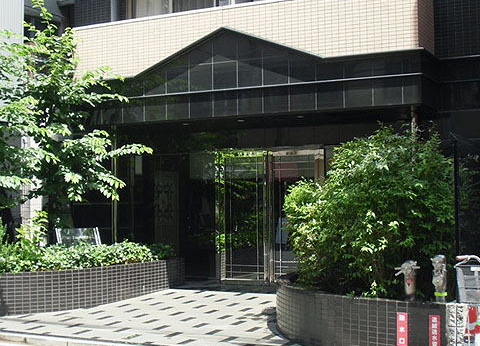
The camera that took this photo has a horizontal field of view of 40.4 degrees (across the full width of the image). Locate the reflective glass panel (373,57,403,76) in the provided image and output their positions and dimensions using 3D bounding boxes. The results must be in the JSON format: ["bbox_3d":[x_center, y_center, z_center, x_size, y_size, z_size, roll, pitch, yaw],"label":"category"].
[{"bbox_3d":[1.982,-1.448,8.750,0.392,0.268,0.050,-2,-3,23],"label":"reflective glass panel"}]

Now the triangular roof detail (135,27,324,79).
[{"bbox_3d":[-0.216,-1.866,9.822,3.081,0.621,0.220,-2,-2,23],"label":"triangular roof detail"}]

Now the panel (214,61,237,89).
[{"bbox_3d":[-0.220,-1.457,9.752,0.390,0.396,0.040,-2,-2,23],"label":"panel"}]

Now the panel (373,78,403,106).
[{"bbox_3d":[1.998,-1.104,8.807,0.390,0.388,0.040,-2,-2,23],"label":"panel"}]

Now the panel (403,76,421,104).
[{"bbox_3d":[2.276,-1.108,8.607,0.220,0.388,0.050,-2,-3,23],"label":"panel"}]

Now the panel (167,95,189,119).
[{"bbox_3d":[-0.952,-1.008,10.030,0.395,0.370,0.030,-2,-3,23],"label":"panel"}]

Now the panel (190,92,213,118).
[{"bbox_3d":[-0.584,-1.019,9.873,0.395,0.370,0.030,-2,-3,23],"label":"panel"}]

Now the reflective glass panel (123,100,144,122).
[{"bbox_3d":[-1.688,-0.988,10.343,0.395,0.370,0.030,-2,-3,23],"label":"reflective glass panel"}]

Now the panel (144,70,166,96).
[{"bbox_3d":[-1.325,-1.418,10.217,0.390,0.380,0.040,-2,-2,23],"label":"panel"}]

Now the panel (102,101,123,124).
[{"bbox_3d":[-2.055,-0.977,10.500,0.395,0.370,0.030,-2,-3,23],"label":"panel"}]

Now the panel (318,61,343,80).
[{"bbox_3d":[1.256,-1.429,9.130,0.390,0.256,0.040,-2,-2,23],"label":"panel"}]

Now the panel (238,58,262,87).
[{"bbox_3d":[0.148,-1.466,9.579,0.395,0.400,0.030,-2,-3,23],"label":"panel"}]

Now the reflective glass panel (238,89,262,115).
[{"bbox_3d":[0.155,-1.052,9.583,0.390,0.388,0.040,-2,-2,23],"label":"reflective glass panel"}]

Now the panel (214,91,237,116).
[{"bbox_3d":[-0.214,-1.041,9.738,0.390,0.388,0.040,-2,-2,23],"label":"panel"}]

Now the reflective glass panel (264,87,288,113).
[{"bbox_3d":[0.519,-1.055,9.369,0.380,0.392,0.050,-2,-3,23],"label":"reflective glass panel"}]

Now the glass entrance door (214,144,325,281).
[{"bbox_3d":[0.502,0.740,11.296,1.987,2.280,0.120,-2,-3,23],"label":"glass entrance door"}]

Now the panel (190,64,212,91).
[{"bbox_3d":[-0.588,-1.445,9.892,0.395,0.400,0.030,-2,-3,23],"label":"panel"}]

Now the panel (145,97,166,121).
[{"bbox_3d":[-1.320,-0.998,10.187,0.395,0.370,0.030,-2,-3,23],"label":"panel"}]

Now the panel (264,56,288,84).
[{"bbox_3d":[0.518,-1.480,9.388,0.384,0.412,0.050,-2,-3,23],"label":"panel"}]

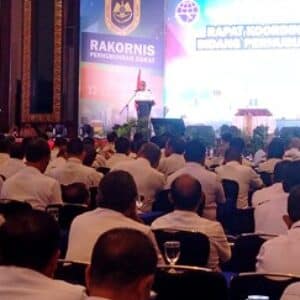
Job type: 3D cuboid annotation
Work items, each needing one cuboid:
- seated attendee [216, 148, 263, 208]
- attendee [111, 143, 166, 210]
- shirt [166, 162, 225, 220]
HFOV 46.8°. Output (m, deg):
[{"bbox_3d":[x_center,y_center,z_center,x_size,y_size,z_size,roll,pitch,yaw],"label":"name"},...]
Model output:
[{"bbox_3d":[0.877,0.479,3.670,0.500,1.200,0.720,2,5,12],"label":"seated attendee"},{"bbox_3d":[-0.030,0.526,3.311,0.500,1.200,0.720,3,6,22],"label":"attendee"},{"bbox_3d":[0.373,0.386,2.936,0.490,0.580,0.340,1,5,3],"label":"shirt"}]

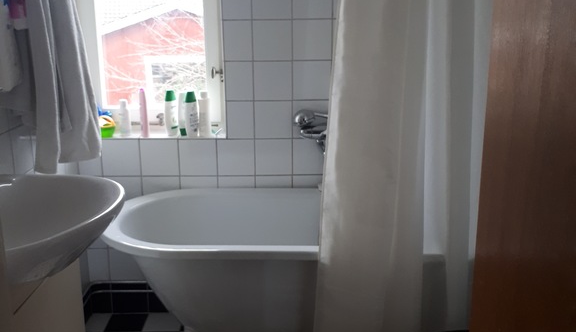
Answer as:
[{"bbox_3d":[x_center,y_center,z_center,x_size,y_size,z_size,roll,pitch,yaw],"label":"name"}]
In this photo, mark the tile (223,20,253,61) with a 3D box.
[{"bbox_3d":[-0.187,-0.472,2.256,0.105,0.148,0.010,0,15,0],"label":"tile"}]

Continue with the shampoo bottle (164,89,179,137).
[{"bbox_3d":[-0.469,-0.210,2.395,0.042,0.181,0.066,9,18,33],"label":"shampoo bottle"}]

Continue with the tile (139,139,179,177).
[{"bbox_3d":[-0.514,-0.032,2.398,0.150,0.150,0.008,0,14,-1],"label":"tile"}]

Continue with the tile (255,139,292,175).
[{"bbox_3d":[-0.056,-0.038,2.407,0.149,0.149,0.011,-1,14,-1],"label":"tile"}]

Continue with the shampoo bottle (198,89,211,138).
[{"bbox_3d":[-0.333,-0.206,2.392,0.046,0.177,0.040,0,13,0],"label":"shampoo bottle"}]

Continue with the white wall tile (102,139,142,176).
[{"bbox_3d":[-0.667,-0.031,2.396,0.150,0.150,0.008,0,14,-1],"label":"white wall tile"}]

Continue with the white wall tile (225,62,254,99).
[{"bbox_3d":[-0.186,-0.326,2.295,0.105,0.148,0.010,0,15,0],"label":"white wall tile"}]

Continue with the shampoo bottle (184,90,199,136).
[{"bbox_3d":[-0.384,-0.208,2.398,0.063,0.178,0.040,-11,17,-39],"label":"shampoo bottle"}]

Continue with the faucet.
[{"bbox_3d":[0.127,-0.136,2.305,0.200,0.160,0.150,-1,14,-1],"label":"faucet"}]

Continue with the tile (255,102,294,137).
[{"bbox_3d":[-0.056,-0.181,2.345,0.149,0.149,0.010,0,13,0],"label":"tile"}]

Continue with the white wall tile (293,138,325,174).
[{"bbox_3d":[0.096,-0.036,2.374,0.148,0.148,0.010,0,15,0],"label":"white wall tile"}]

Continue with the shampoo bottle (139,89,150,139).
[{"bbox_3d":[-0.571,-0.210,2.379,0.031,0.192,0.060,-7,16,-24],"label":"shampoo bottle"}]

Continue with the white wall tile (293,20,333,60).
[{"bbox_3d":[0.093,-0.474,2.256,0.148,0.148,0.010,0,15,0],"label":"white wall tile"}]

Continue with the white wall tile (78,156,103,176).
[{"bbox_3d":[-0.780,-0.032,2.374,0.086,0.149,0.010,0,13,0],"label":"white wall tile"}]

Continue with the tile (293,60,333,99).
[{"bbox_3d":[0.095,-0.334,2.333,0.150,0.150,0.008,0,14,-1],"label":"tile"}]

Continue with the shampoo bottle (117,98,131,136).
[{"bbox_3d":[-0.659,-0.195,2.423,0.048,0.146,0.035,0,13,0],"label":"shampoo bottle"}]

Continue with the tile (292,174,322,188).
[{"bbox_3d":[0.097,0.109,2.413,0.148,0.148,0.010,0,15,0],"label":"tile"}]

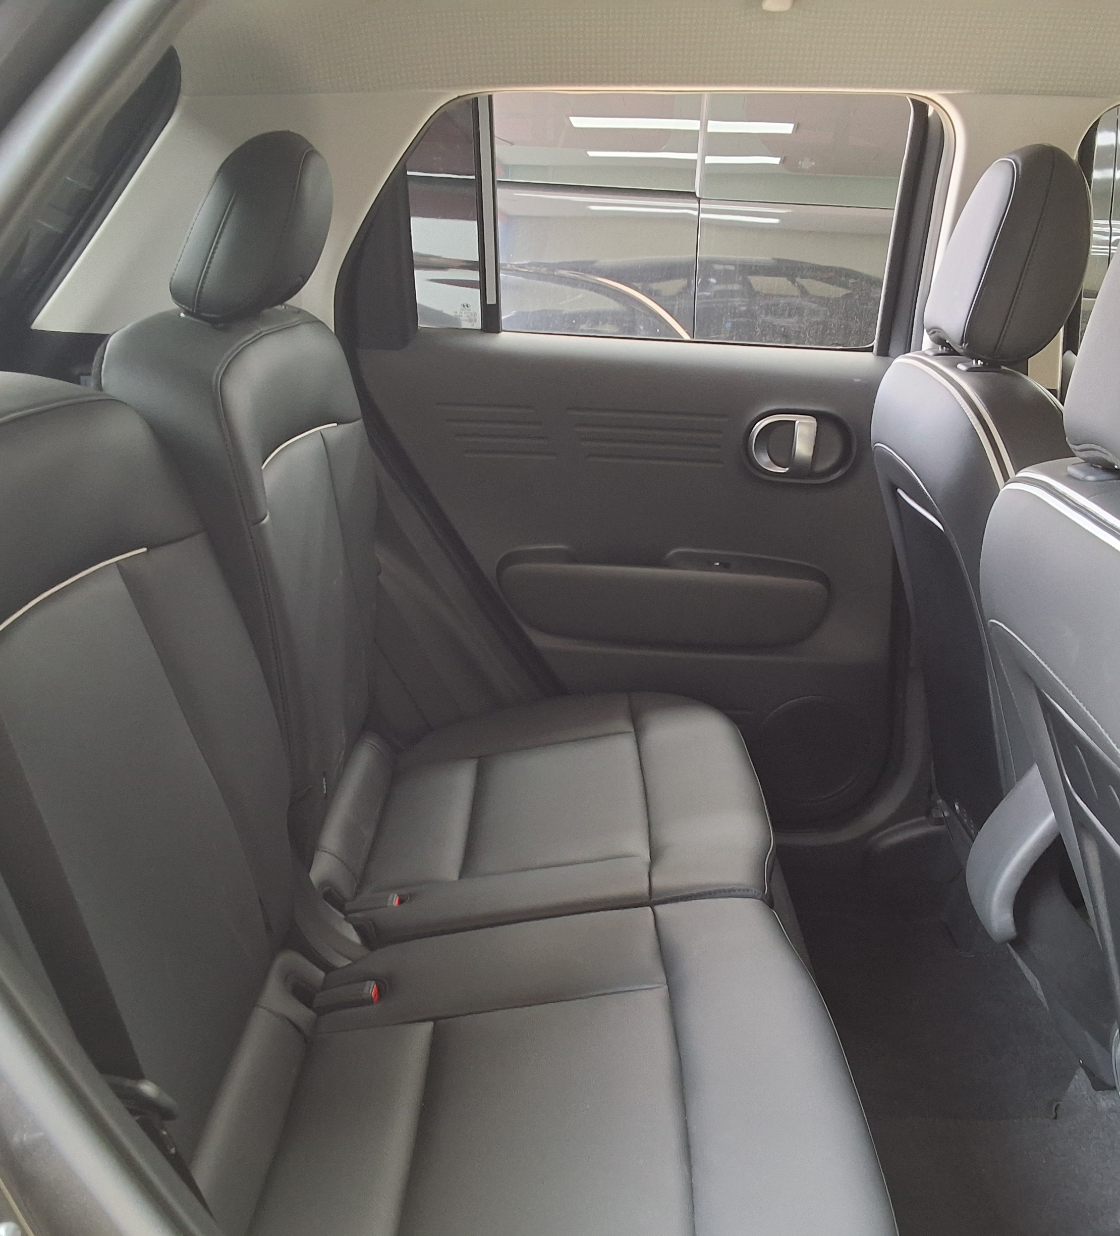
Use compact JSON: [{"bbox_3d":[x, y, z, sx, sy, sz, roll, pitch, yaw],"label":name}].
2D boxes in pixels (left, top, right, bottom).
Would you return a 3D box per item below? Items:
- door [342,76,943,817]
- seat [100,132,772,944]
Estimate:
[{"bbox_3d":[0.115,-0.167,1.835,0.790,1.060,0.180,0,16,1],"label":"door"},{"bbox_3d":[-0.098,-0.028,1.492,0.650,0.985,0.590,0,16,1],"label":"seat"}]

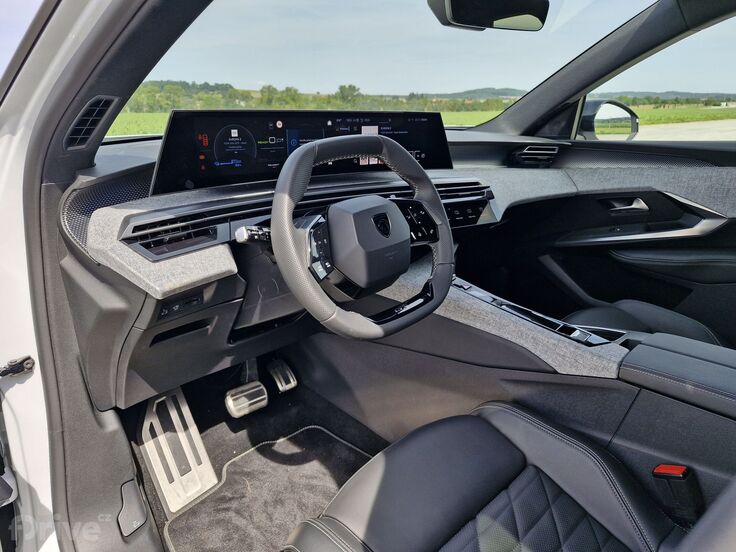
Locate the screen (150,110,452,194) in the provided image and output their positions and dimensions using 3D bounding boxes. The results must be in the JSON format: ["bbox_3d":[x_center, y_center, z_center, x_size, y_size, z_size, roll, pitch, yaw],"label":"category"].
[{"bbox_3d":[-0.068,-0.245,0.905,0.635,0.128,0.060,-16,17,-37],"label":"screen"}]

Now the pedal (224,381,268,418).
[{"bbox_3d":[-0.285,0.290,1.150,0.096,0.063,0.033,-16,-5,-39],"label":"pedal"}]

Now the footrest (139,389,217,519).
[{"bbox_3d":[-0.397,0.358,1.040,0.110,0.235,0.030,-8,-19,-37],"label":"footrest"}]

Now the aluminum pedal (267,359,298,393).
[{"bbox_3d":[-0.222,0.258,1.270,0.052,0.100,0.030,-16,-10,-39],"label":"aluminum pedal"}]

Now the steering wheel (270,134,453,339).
[{"bbox_3d":[0.005,-0.067,0.781,0.347,0.325,0.090,-16,0,-39],"label":"steering wheel"}]

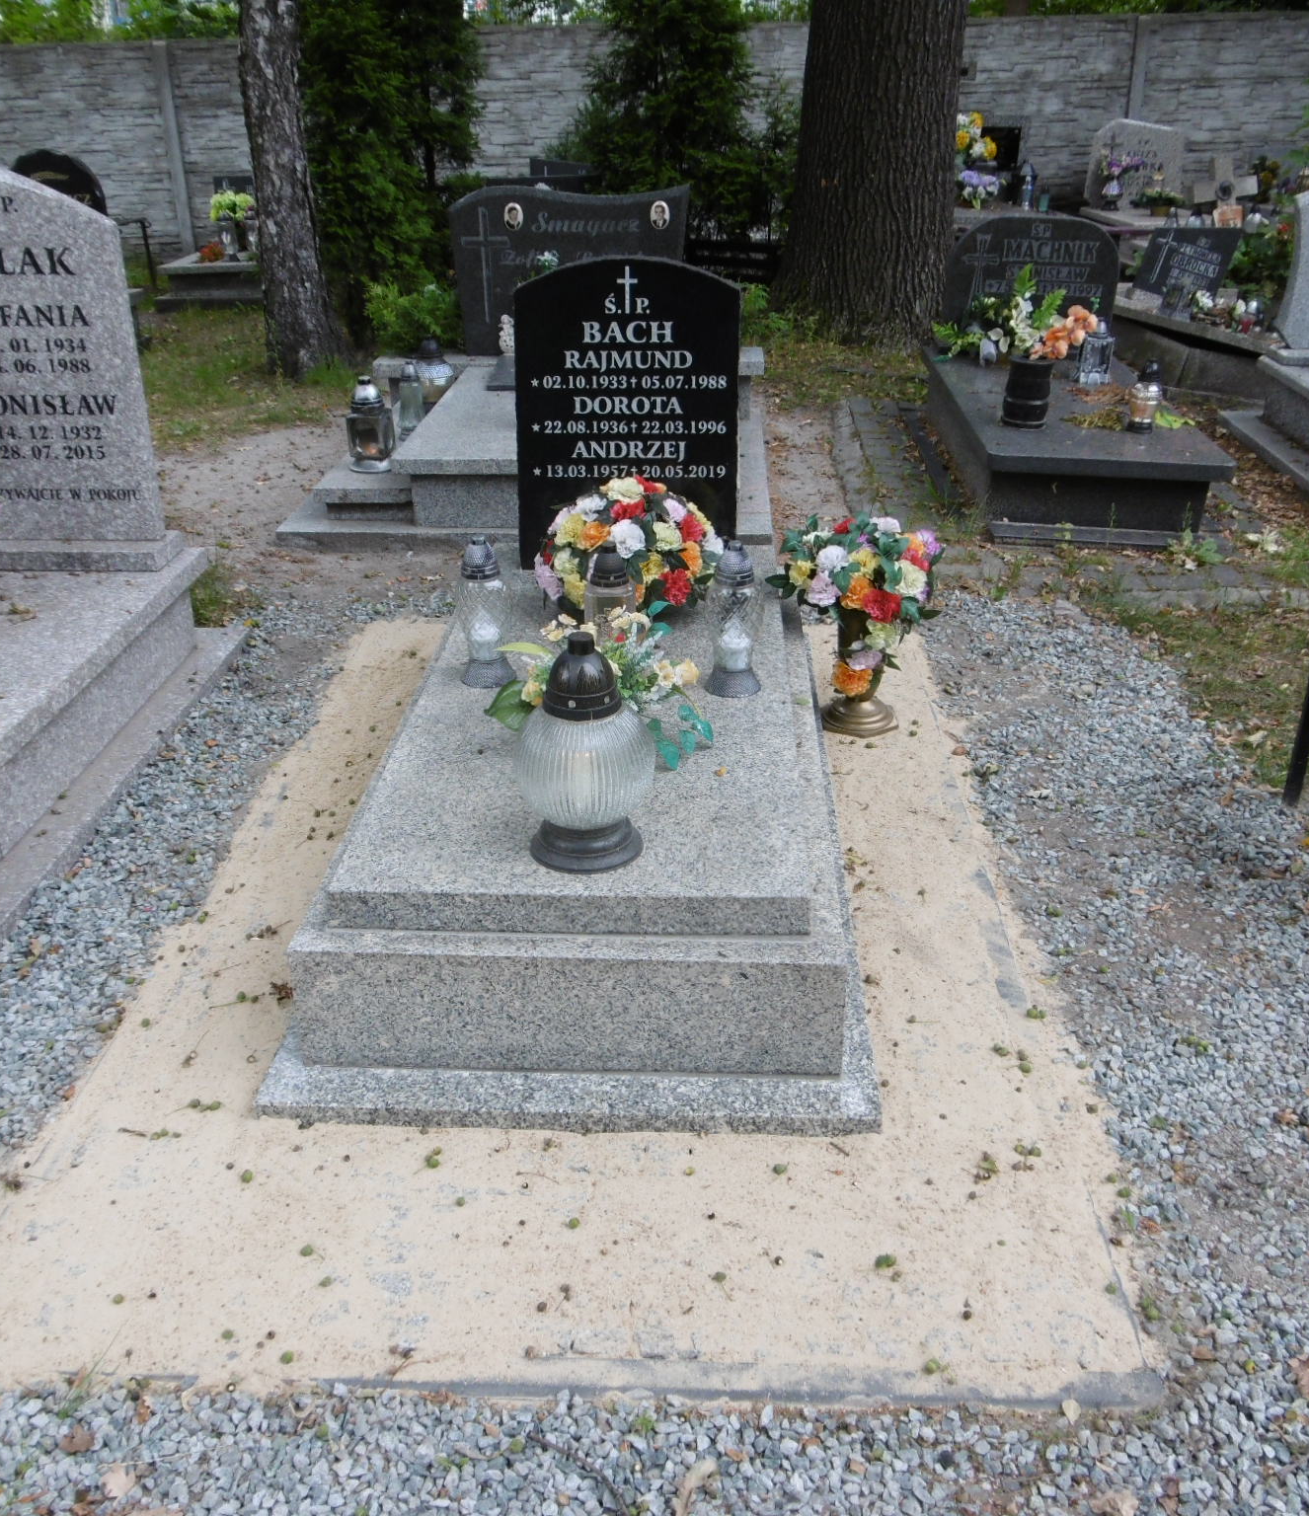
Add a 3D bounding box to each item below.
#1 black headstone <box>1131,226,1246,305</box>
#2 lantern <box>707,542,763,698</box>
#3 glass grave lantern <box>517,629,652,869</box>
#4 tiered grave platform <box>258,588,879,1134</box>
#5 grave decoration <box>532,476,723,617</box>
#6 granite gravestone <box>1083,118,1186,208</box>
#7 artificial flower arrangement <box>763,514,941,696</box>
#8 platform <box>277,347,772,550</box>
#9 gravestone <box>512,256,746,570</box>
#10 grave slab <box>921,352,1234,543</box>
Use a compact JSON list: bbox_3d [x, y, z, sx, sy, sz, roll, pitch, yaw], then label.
[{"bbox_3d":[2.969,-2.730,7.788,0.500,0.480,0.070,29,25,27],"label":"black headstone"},{"bbox_3d":[0.171,-0.296,2.938,0.120,0.320,0.120,1,26,3],"label":"lantern"},{"bbox_3d":[-0.112,-0.016,2.311,0.225,0.390,0.225,0,27,3],"label":"glass grave lantern"},{"bbox_3d":[-0.094,-0.014,3.103,1.000,0.329,2.060,1,26,3],"label":"tiered grave platform"},{"bbox_3d":[-0.060,-0.550,3.473,0.440,0.305,0.320,1,26,3],"label":"grave decoration"},{"bbox_3d":[3.841,-4.753,11.207,0.750,0.660,0.120,0,27,3],"label":"granite gravestone"},{"bbox_3d":[0.501,-0.376,3.454,0.420,0.450,0.370,0,27,3],"label":"artificial flower arrangement"},{"bbox_3d":[-0.414,-1.345,5.801,1.760,0.330,2.060,1,26,3],"label":"platform"},{"bbox_3d":[-0.064,-0.866,3.570,0.556,0.785,0.080,1,26,3],"label":"gravestone"},{"bbox_3d":[1.572,-1.255,5.508,0.790,0.310,1.800,0,27,3],"label":"grave slab"}]

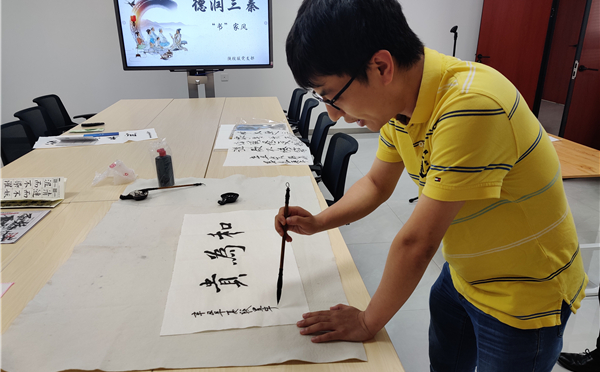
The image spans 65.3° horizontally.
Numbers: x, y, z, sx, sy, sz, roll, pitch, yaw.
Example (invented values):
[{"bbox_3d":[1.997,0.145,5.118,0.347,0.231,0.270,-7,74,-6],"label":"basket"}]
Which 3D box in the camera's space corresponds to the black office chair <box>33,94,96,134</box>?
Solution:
[{"bbox_3d":[-1.762,-0.283,3.872,0.580,0.910,0.590,-2,19,-6],"label":"black office chair"}]

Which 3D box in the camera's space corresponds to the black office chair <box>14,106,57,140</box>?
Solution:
[{"bbox_3d":[-1.551,-0.082,3.274,0.580,0.910,0.590,-2,19,-6],"label":"black office chair"}]

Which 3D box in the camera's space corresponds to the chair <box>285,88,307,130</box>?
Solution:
[{"bbox_3d":[-0.229,-0.393,4.183,0.580,0.910,0.590,-2,19,-6],"label":"chair"}]

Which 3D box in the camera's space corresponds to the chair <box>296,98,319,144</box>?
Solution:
[{"bbox_3d":[-0.147,-0.187,3.572,0.580,0.910,0.590,-2,19,-6],"label":"chair"}]

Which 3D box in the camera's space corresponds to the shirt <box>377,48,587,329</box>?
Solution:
[{"bbox_3d":[0.408,-0.009,1.054,0.360,0.650,0.470,-18,20,0],"label":"shirt"}]

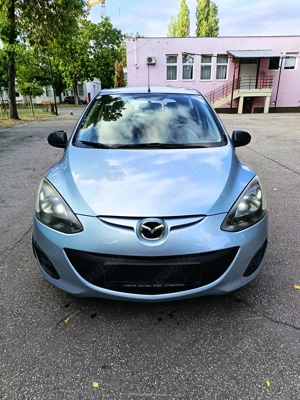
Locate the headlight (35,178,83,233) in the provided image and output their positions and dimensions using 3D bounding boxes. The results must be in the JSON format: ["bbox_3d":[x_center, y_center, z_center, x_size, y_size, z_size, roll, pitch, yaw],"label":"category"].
[{"bbox_3d":[-0.609,0.022,1.875,0.335,0.285,0.420,0,21,-1],"label":"headlight"}]

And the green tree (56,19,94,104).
[{"bbox_3d":[-11.154,-19.990,40.548,5.800,11.460,5.800,0,21,-1],"label":"green tree"}]

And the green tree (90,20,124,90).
[{"bbox_3d":[-7.365,-21.307,43.257,7.000,12.010,7.000,0,21,-1],"label":"green tree"}]

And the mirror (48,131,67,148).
[{"bbox_3d":[-0.890,-0.594,2.697,0.205,0.145,0.120,0,21,-1],"label":"mirror"}]

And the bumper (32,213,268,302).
[{"bbox_3d":[0.015,0.318,1.823,1.660,0.560,0.500,0,21,-1],"label":"bumper"}]

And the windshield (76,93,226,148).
[{"bbox_3d":[0.002,-0.775,2.660,1.400,0.180,0.930,0,48,-1],"label":"windshield"}]

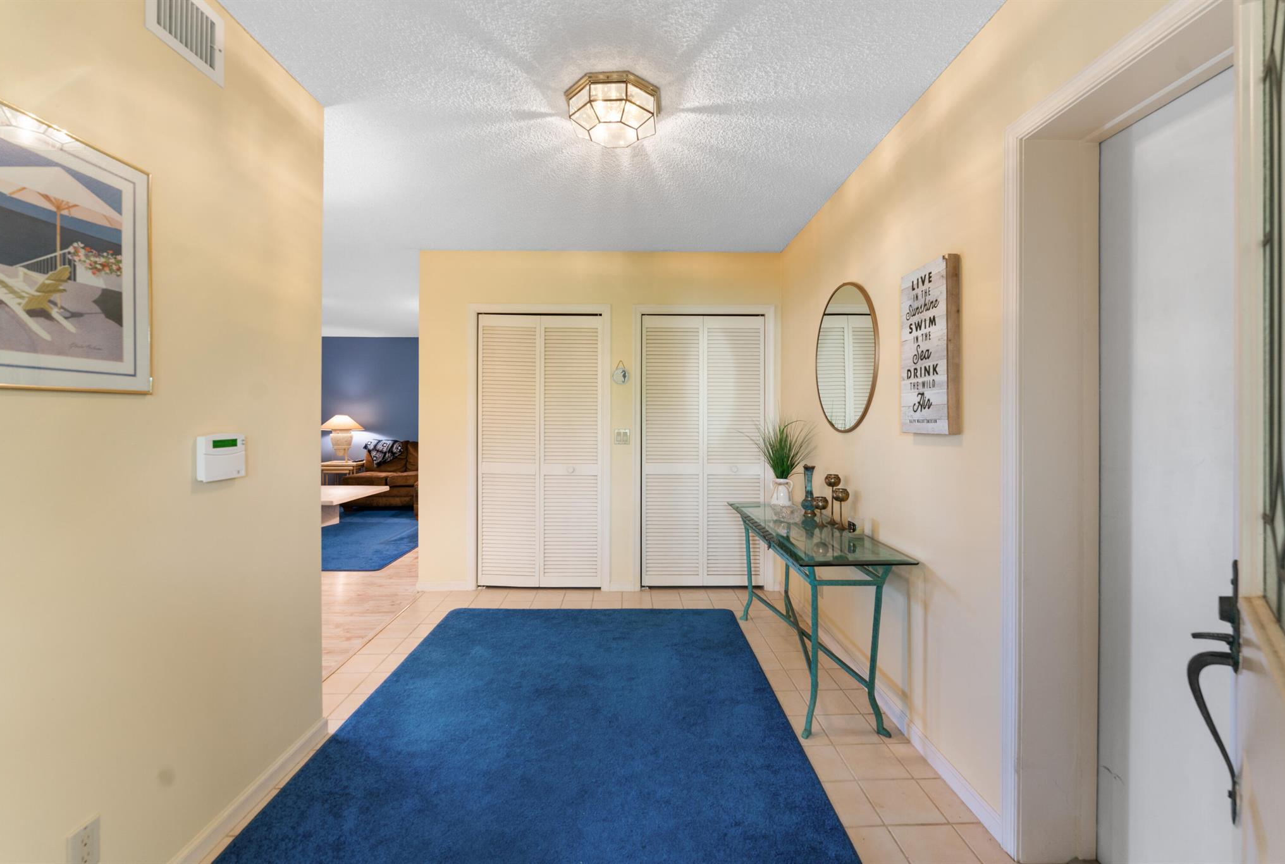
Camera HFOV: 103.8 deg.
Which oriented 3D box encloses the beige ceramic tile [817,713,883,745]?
[{"bbox_3d":[0.843,1.217,2.061,0.198,0.010,0.198,0,2,-1],"label":"beige ceramic tile"}]

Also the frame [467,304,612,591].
[{"bbox_3d":[-0.735,0.122,3.638,1.026,2.060,0.080,0,1,-1],"label":"frame"}]

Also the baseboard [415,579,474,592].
[{"bbox_3d":[-1.434,1.103,3.623,0.383,0.090,0.016,0,1,-1],"label":"baseboard"}]

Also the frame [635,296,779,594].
[{"bbox_3d":[0.447,0.125,3.655,1.044,2.069,0.080,0,1,-1],"label":"frame"}]

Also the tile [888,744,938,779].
[{"bbox_3d":[1.005,1.223,1.871,0.105,0.010,0.197,0,2,-1],"label":"tile"}]

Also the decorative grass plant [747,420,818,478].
[{"bbox_3d":[0.836,0.100,3.025,0.390,0.360,0.340,0,1,-1],"label":"decorative grass plant"}]

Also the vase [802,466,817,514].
[{"bbox_3d":[0.929,0.321,2.804,0.085,0.275,0.085,0,1,-1],"label":"vase"}]

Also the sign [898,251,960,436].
[{"bbox_3d":[1.050,-0.295,1.845,0.045,0.600,0.290,0,2,-1],"label":"sign"}]

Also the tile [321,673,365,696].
[{"bbox_3d":[-1.446,1.203,2.403,0.198,0.010,0.198,0,2,-1],"label":"tile"}]

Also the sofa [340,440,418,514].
[{"bbox_3d":[-3.119,0.618,7.219,1.900,0.900,0.950,0,2,-1],"label":"sofa"}]

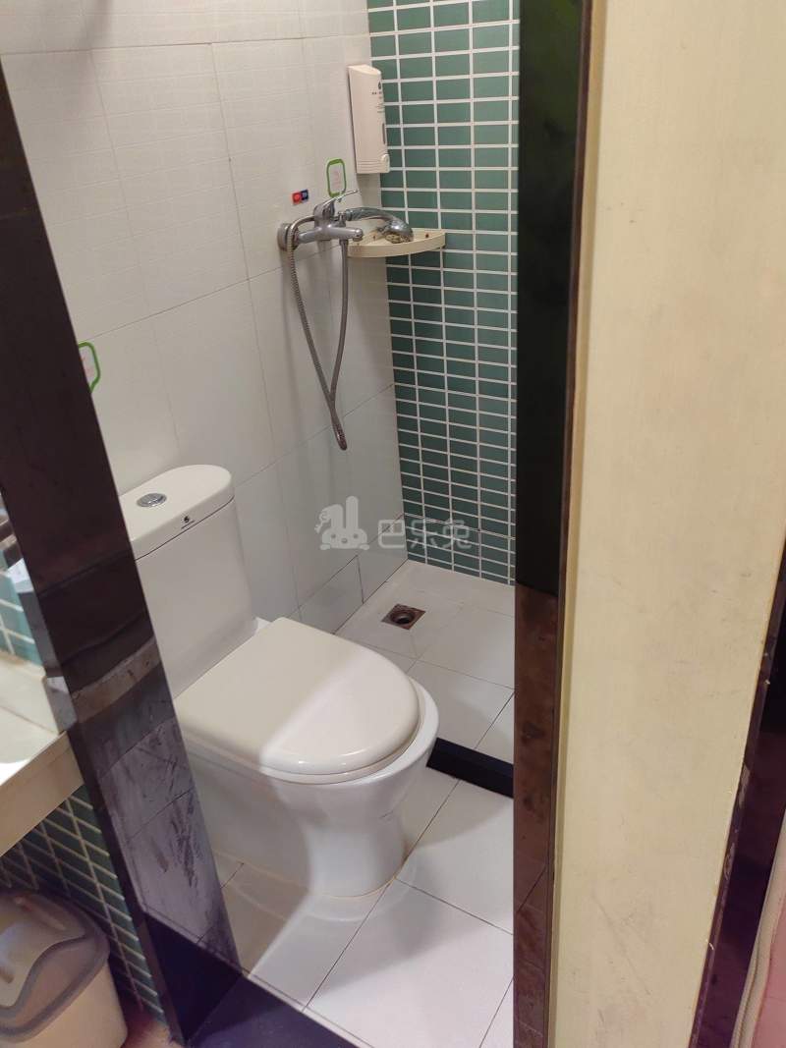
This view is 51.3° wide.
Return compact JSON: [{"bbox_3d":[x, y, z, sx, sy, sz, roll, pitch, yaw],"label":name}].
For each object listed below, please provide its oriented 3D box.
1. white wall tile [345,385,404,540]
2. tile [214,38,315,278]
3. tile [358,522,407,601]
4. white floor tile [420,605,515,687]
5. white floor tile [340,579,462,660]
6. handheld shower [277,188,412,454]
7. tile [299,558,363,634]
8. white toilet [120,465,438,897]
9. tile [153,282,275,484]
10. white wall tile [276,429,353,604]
[{"bbox_3d":[-0.054,-0.164,2.471,0.010,0.450,0.286,13,34,28],"label":"white wall tile"},{"bbox_3d":[-0.266,-0.812,1.819,0.010,0.455,0.300,13,35,28],"label":"tile"},{"bbox_3d":[-0.032,0.108,2.628,0.010,0.180,0.286,13,34,28],"label":"tile"},{"bbox_3d":[0.272,0.354,2.371,0.295,0.010,0.296,13,35,28],"label":"white floor tile"},{"bbox_3d":[0.021,0.294,2.508,0.290,0.010,0.296,13,35,28],"label":"white floor tile"},{"bbox_3d":[-0.072,-0.525,2.086,0.190,0.630,0.370,13,35,28],"label":"handheld shower"},{"bbox_3d":[-0.182,0.242,2.433,0.010,0.184,0.300,13,35,28],"label":"tile"},{"bbox_3d":[-0.219,0.350,1.628,0.675,0.782,0.372,13,34,28],"label":"white toilet"},{"bbox_3d":[-0.387,-0.284,1.828,0.010,0.449,0.299,13,35,28],"label":"tile"},{"bbox_3d":[-0.201,-0.029,2.256,0.010,0.450,0.301,13,34,28],"label":"white wall tile"}]

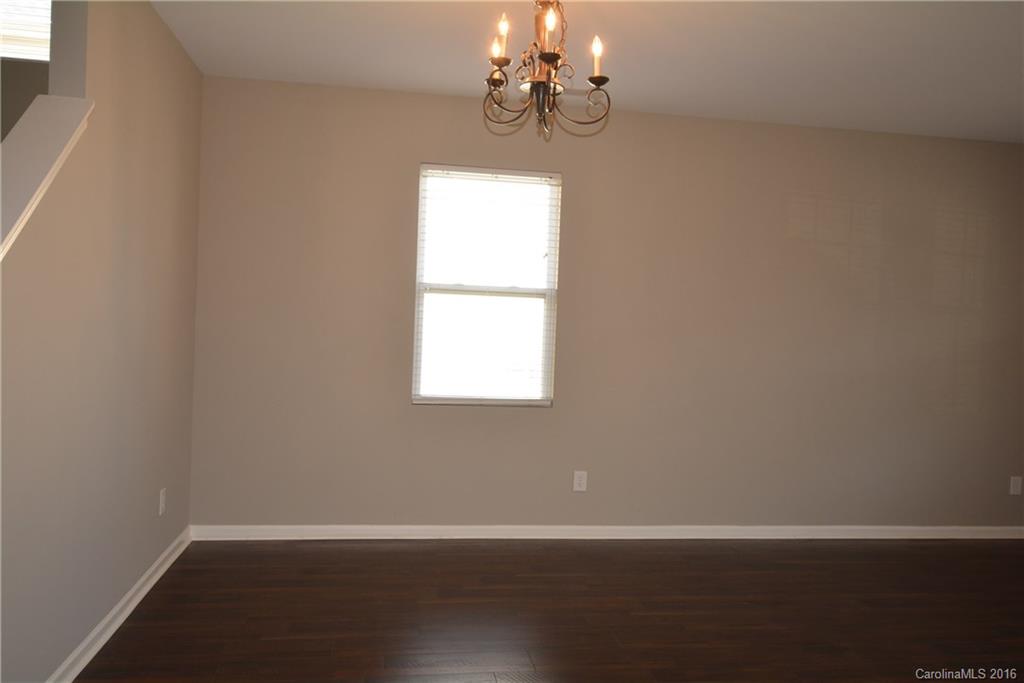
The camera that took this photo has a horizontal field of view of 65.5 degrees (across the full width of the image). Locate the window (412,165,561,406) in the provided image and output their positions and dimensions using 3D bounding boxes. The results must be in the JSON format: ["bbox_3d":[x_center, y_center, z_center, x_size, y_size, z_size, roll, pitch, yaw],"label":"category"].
[{"bbox_3d":[-0.156,-0.338,5.034,0.890,1.490,0.100,2,2,-9],"label":"window"}]

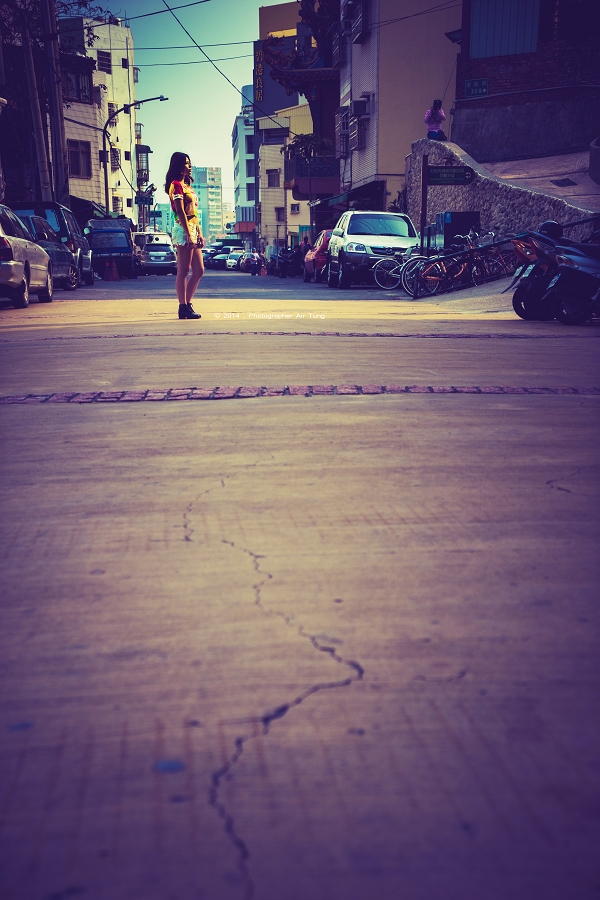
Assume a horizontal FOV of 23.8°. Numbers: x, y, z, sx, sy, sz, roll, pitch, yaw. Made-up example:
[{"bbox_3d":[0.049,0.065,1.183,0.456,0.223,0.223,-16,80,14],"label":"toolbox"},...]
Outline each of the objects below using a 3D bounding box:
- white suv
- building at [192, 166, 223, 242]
[{"bbox_3d":[1.720,-4.674,33.387,1.820,1.770,4.400,-1,7,-5],"label":"white suv"},{"bbox_3d":[-41.996,-104.586,637.067,15.000,46.000,15.000,0,7,0],"label":"building"}]

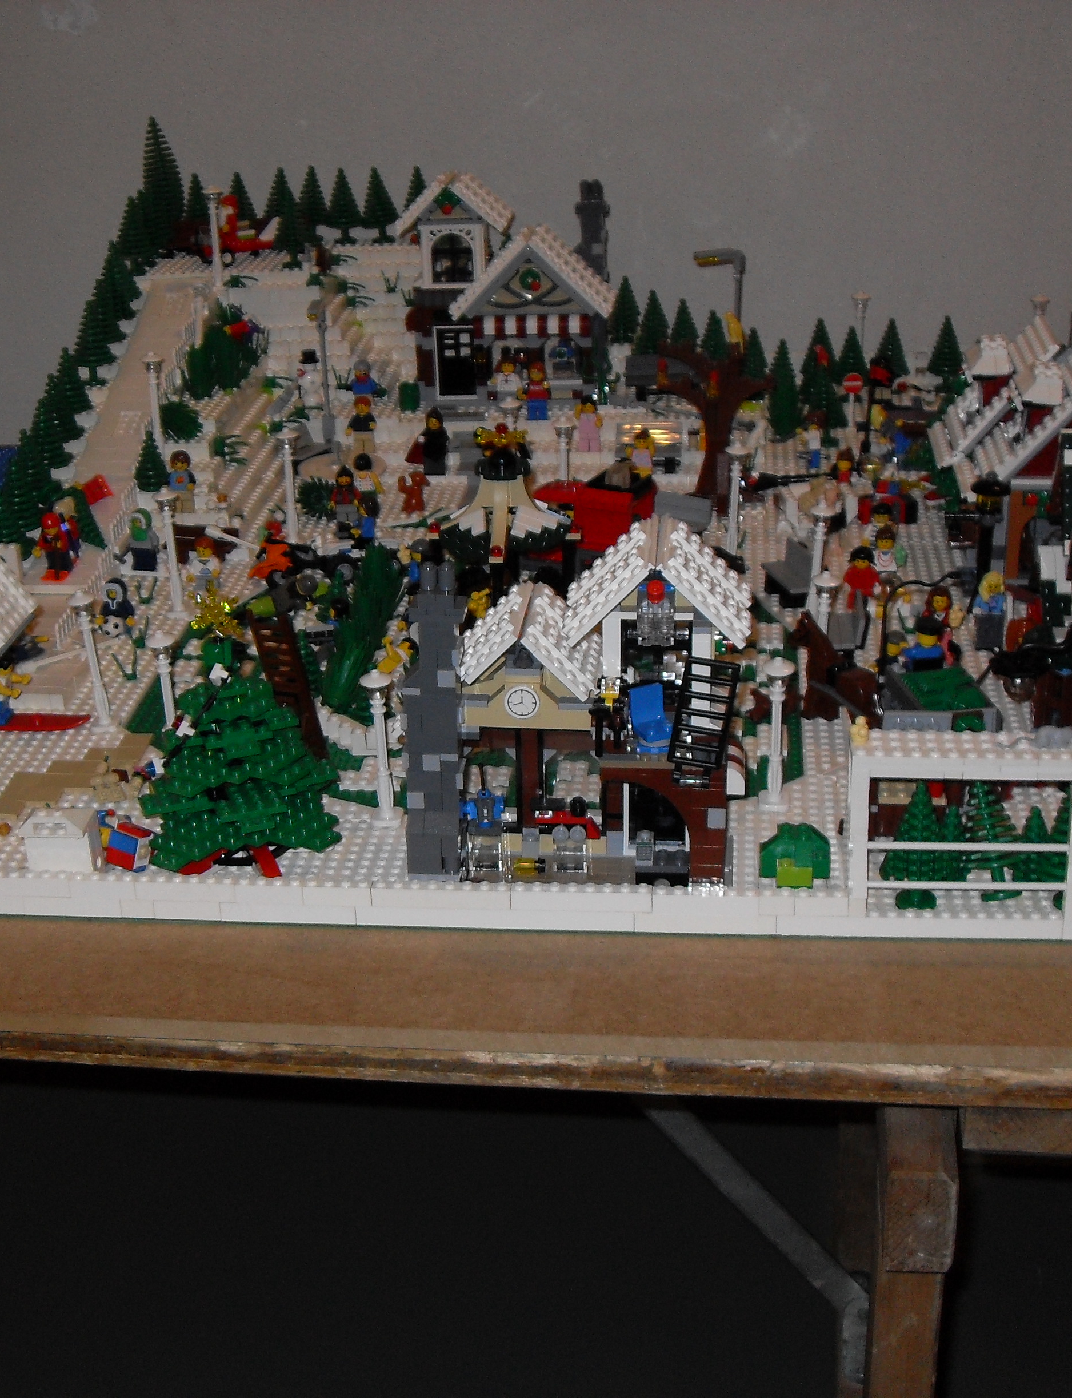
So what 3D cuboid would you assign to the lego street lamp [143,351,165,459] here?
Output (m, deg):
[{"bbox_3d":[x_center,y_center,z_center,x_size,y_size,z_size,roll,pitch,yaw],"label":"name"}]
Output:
[{"bbox_3d":[-0.272,-0.210,1.430,0.016,0.079,0.016,1,24,6],"label":"lego street lamp"}]

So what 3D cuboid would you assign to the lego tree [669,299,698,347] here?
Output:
[{"bbox_3d":[0.123,-0.302,1.655,0.030,0.062,0.030,1,24,6],"label":"lego tree"}]

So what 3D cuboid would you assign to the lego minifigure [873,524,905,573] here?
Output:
[{"bbox_3d":[0.218,-0.086,1.235,0.022,0.042,0.015,3,24,11],"label":"lego minifigure"}]

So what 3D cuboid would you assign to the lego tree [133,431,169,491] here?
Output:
[{"bbox_3d":[-0.250,-0.154,1.292,0.021,0.038,0.021,1,24,6],"label":"lego tree"}]

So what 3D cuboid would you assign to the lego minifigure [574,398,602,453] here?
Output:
[{"bbox_3d":[0.039,-0.203,1.475,0.022,0.041,0.014,1,24,6],"label":"lego minifigure"}]

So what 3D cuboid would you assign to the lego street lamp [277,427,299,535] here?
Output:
[{"bbox_3d":[-0.164,-0.143,1.335,0.016,0.079,0.016,1,24,6],"label":"lego street lamp"}]

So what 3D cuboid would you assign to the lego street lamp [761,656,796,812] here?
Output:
[{"bbox_3d":[0.116,0.015,0.961,0.016,0.079,0.016,1,24,6],"label":"lego street lamp"}]

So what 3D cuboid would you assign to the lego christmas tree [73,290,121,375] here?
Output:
[{"bbox_3d":[-0.316,-0.255,1.420,0.029,0.063,0.029,1,24,6],"label":"lego christmas tree"}]

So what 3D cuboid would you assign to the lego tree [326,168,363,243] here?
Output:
[{"bbox_3d":[-0.157,-0.404,1.632,0.030,0.064,0.030,1,23,6],"label":"lego tree"}]

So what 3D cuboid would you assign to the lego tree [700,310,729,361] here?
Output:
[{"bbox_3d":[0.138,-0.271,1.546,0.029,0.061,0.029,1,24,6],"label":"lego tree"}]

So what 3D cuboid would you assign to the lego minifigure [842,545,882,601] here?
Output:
[{"bbox_3d":[0.196,-0.072,1.197,0.024,0.041,0.014,1,24,6],"label":"lego minifigure"}]

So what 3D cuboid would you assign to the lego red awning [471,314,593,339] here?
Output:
[{"bbox_3d":[-0.003,-0.281,1.505,0.089,0.017,0.015,1,24,6],"label":"lego red awning"}]

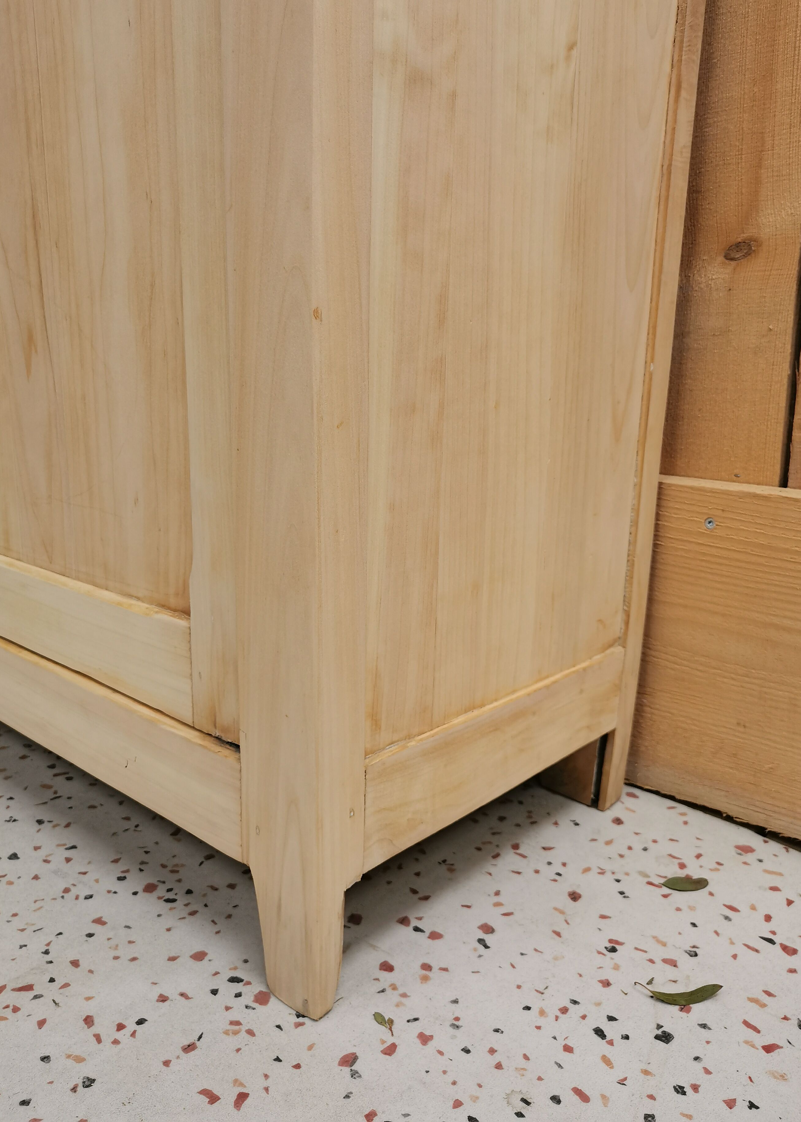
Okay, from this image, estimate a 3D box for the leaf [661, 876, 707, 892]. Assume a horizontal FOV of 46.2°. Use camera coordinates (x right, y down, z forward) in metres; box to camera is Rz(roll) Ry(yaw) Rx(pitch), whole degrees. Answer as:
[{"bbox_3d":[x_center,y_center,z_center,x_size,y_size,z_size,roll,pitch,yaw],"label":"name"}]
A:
[{"bbox_3d":[0.208,0.237,0.689,0.035,0.004,0.018,1,13,0],"label":"leaf"}]

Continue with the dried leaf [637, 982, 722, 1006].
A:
[{"bbox_3d":[0.169,0.262,0.569,0.052,0.009,0.017,1,13,0],"label":"dried leaf"}]

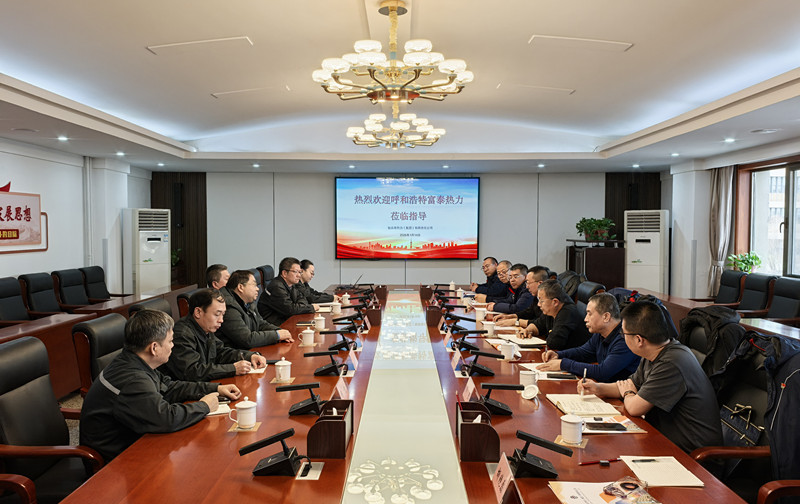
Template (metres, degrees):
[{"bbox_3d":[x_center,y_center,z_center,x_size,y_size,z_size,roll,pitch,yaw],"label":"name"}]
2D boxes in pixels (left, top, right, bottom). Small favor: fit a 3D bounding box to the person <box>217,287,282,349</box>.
[{"bbox_3d":[-1.102,0.775,4.519,0.700,1.280,0.560,0,3,7],"label":"person"}]

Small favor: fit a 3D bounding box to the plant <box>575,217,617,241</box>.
[{"bbox_3d":[2.775,-0.321,8.835,0.560,0.350,0.450,0,2,0],"label":"plant"}]

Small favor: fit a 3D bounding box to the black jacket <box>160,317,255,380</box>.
[{"bbox_3d":[-1.132,0.684,3.644,0.600,0.620,0.550,1,3,15],"label":"black jacket"}]

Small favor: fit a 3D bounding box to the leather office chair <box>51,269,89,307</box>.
[{"bbox_3d":[-3.609,0.781,7.348,0.680,1.100,0.620,0,2,0],"label":"leather office chair"}]

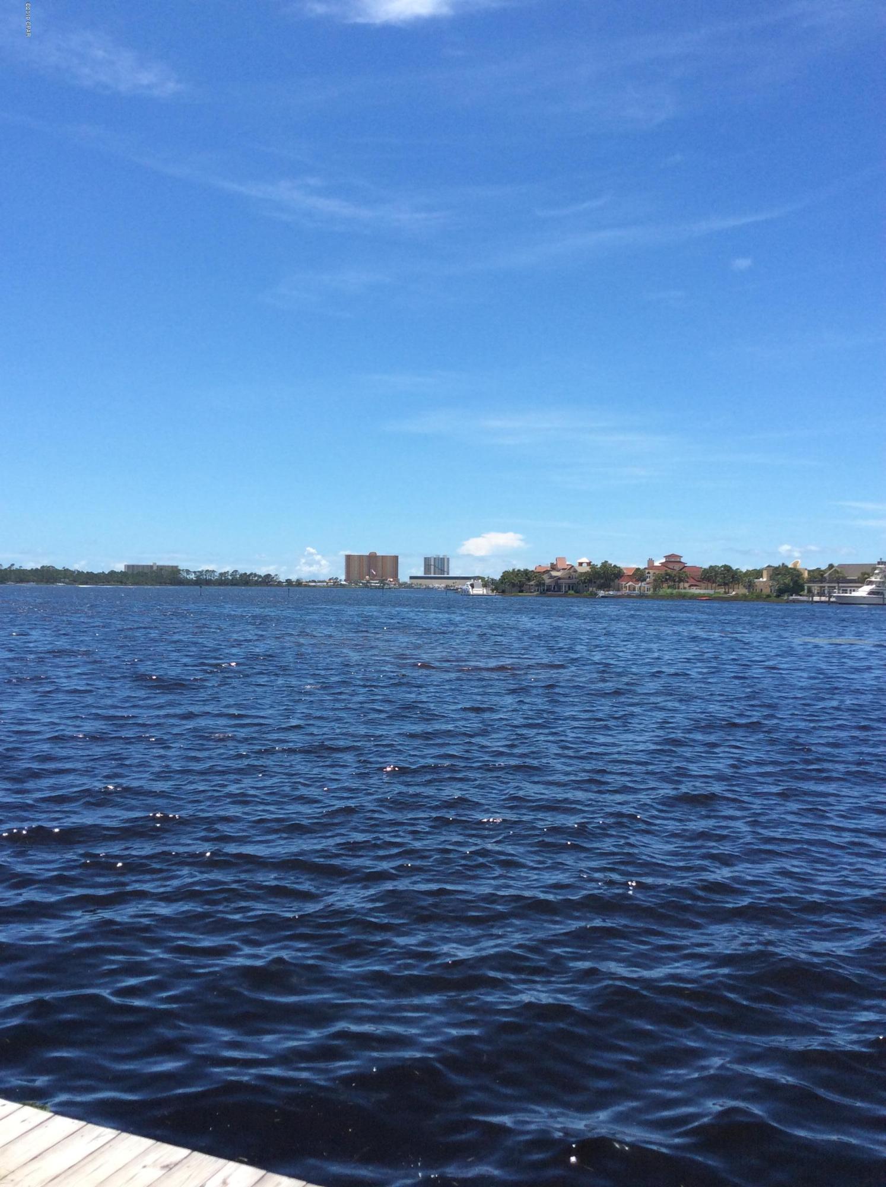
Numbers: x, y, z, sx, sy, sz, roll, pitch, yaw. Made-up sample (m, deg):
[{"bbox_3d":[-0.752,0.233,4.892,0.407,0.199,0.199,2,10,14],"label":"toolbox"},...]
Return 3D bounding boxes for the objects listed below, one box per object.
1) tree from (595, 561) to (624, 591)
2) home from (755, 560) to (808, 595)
[{"bbox_3d":[47.990,-5.200,315.000,8.200,8.500,7.800,1,0,9],"label":"tree"},{"bbox_3d":[84.950,-4.070,275.000,12.200,8.900,11.500,1,0,26],"label":"home"}]

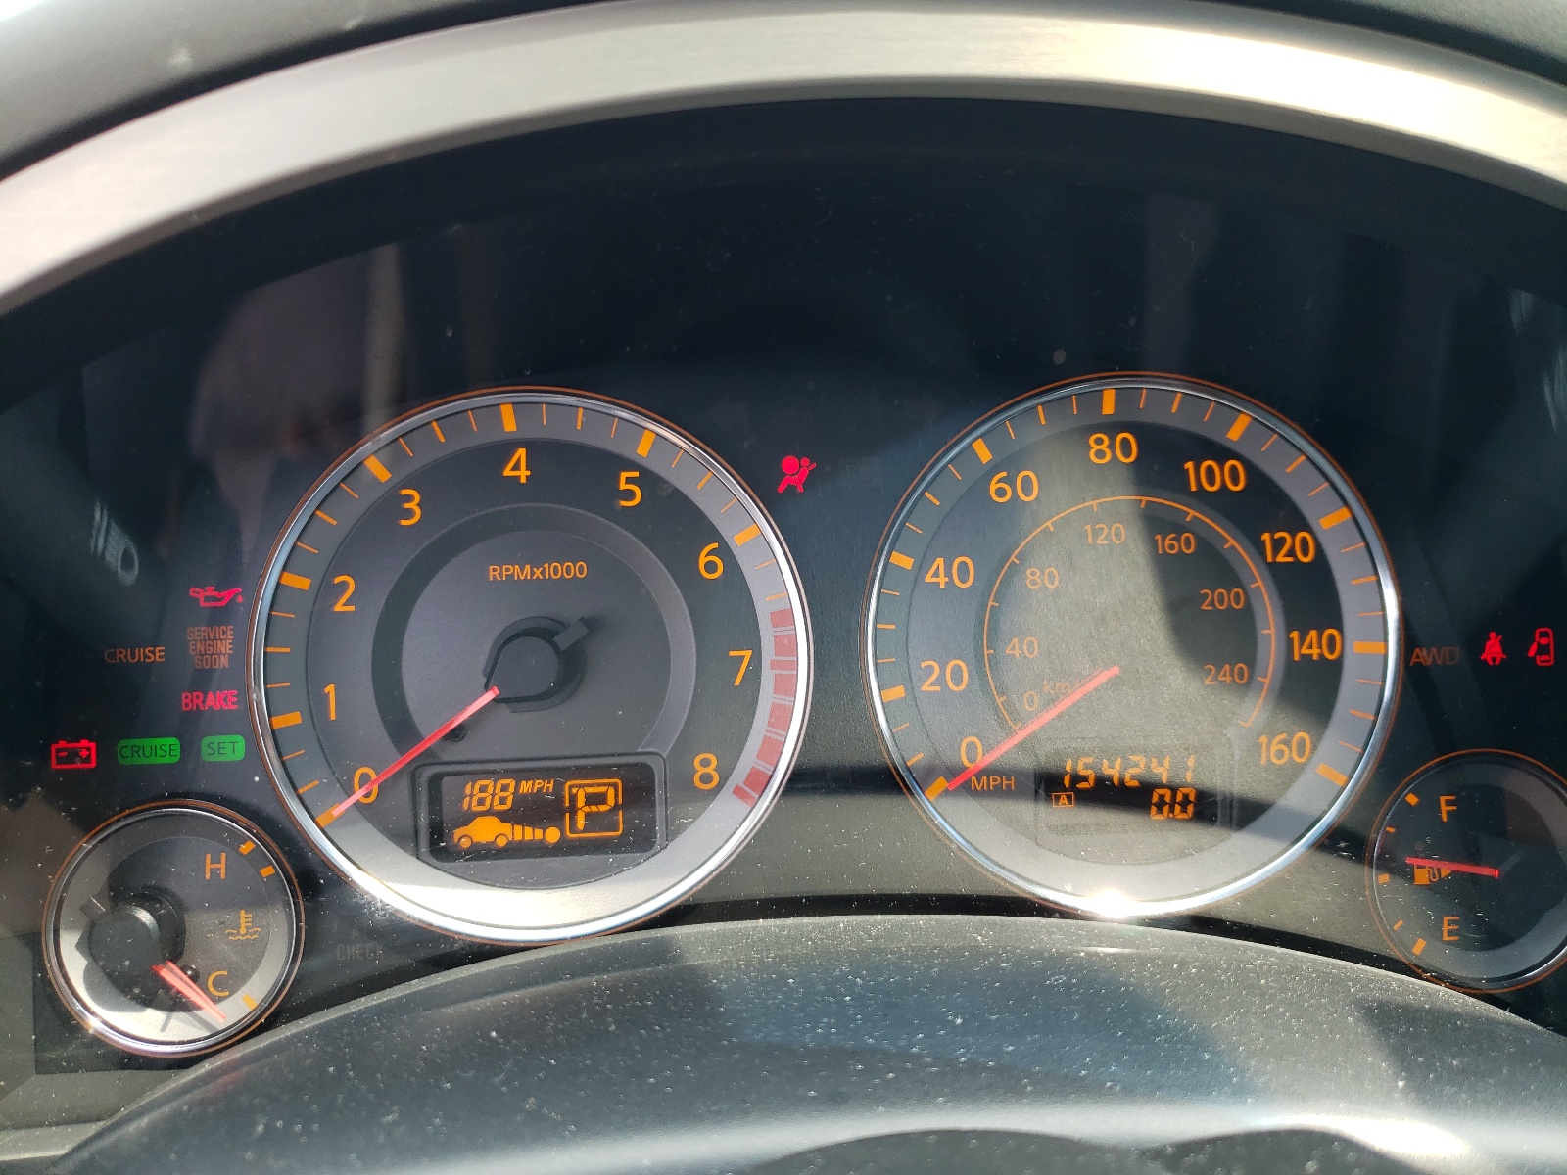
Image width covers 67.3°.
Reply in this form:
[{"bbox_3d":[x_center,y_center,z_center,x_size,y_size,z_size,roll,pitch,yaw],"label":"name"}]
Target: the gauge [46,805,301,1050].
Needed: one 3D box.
[{"bbox_3d":[-0.113,0.063,0.217,0.048,0.047,0.015,-2,1,-2],"label":"gauge"}]

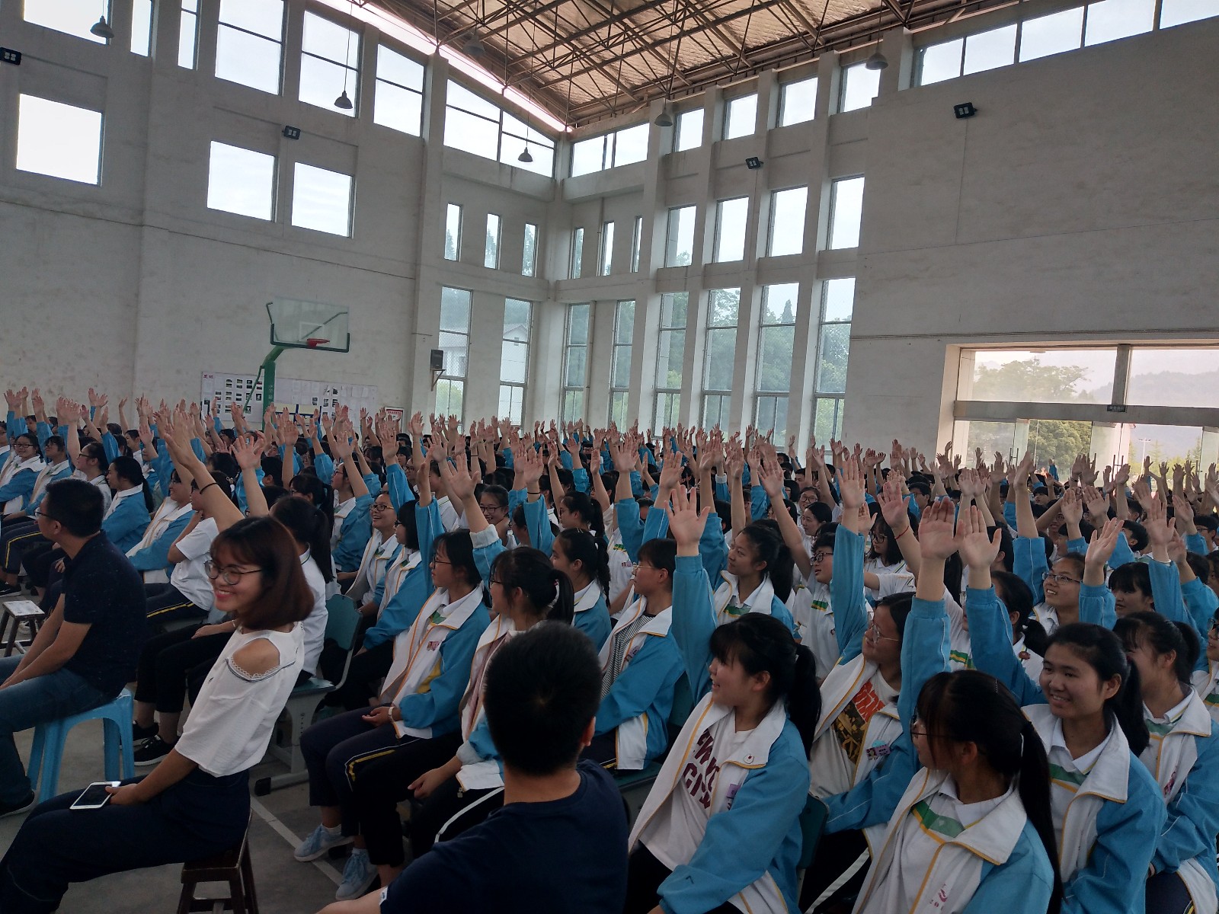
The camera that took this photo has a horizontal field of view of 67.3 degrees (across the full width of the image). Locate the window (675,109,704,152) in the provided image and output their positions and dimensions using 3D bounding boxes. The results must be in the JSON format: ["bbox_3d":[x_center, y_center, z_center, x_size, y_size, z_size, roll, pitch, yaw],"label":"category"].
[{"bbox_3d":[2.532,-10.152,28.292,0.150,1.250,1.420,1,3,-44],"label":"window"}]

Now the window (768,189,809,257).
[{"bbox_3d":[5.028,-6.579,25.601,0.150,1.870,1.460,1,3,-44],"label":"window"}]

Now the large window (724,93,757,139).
[{"bbox_3d":[3.803,-9.856,26.586,0.150,1.120,1.210,2,3,-41],"label":"large window"}]

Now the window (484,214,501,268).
[{"bbox_3d":[-3.976,-7.349,31.280,0.530,1.820,0.150,2,3,-41],"label":"window"}]

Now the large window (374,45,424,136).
[{"bbox_3d":[-6.461,-11.309,28.349,1.650,2.370,0.150,2,3,-41],"label":"large window"}]

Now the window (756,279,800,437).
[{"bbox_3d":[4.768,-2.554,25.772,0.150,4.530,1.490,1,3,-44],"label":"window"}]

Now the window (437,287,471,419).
[{"bbox_3d":[-5.221,-3.411,30.629,1.190,4.380,0.150,2,3,-41],"label":"window"}]

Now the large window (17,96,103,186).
[{"bbox_3d":[-13.536,-7.799,22.605,1.780,1.810,0.150,2,3,-41],"label":"large window"}]

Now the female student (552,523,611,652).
[{"bbox_3d":[-0.362,0.917,4.007,0.750,1.220,0.460,3,2,-35],"label":"female student"}]

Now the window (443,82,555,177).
[{"bbox_3d":[-3.592,-11.083,31.138,4.540,2.120,0.150,2,3,-41],"label":"window"}]

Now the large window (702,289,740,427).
[{"bbox_3d":[3.230,-2.672,26.900,0.150,4.520,1.200,2,3,-41],"label":"large window"}]

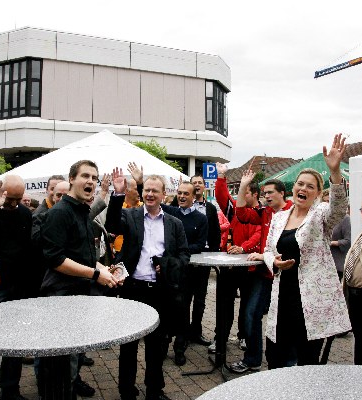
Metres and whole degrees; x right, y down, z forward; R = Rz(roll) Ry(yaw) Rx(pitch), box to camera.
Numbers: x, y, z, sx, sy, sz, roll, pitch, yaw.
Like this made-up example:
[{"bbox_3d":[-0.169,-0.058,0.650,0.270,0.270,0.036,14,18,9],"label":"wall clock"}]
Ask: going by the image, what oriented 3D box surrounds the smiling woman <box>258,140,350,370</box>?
[{"bbox_3d":[0.814,0.577,2.658,0.620,2.000,0.460,-1,-3,36],"label":"smiling woman"}]

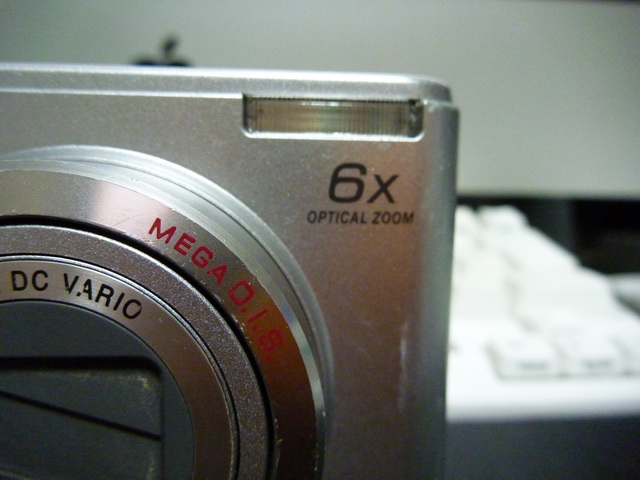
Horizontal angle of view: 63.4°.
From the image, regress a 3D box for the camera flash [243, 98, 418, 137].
[{"bbox_3d":[0.001,-0.013,0.054,0.018,0.004,0.004,0,7,-4],"label":"camera flash"}]

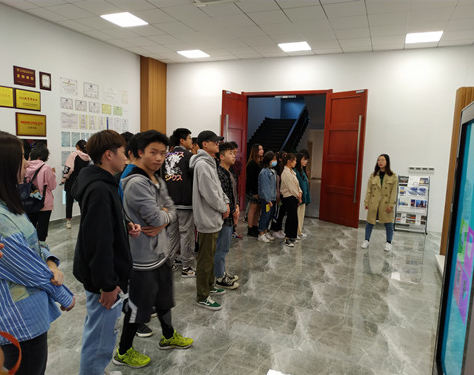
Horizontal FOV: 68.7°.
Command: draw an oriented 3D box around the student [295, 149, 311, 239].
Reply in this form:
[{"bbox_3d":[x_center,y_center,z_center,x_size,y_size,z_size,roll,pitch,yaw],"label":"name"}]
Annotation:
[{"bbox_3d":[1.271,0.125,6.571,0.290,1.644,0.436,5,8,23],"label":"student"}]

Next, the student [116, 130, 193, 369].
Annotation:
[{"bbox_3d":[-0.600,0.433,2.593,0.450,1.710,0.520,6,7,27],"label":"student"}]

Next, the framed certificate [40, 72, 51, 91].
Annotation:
[{"bbox_3d":[-3.485,-1.927,6.324,0.025,0.303,0.231,5,8,23],"label":"framed certificate"}]

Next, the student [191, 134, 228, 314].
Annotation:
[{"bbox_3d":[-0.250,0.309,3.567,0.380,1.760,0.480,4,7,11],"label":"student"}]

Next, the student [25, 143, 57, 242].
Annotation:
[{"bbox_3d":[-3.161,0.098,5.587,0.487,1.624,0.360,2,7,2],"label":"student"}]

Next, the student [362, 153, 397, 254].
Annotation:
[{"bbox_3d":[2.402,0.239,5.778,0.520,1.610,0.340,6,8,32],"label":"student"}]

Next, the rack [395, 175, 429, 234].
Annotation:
[{"bbox_3d":[3.628,0.352,7.139,0.610,1.170,0.340,5,7,23],"label":"rack"}]

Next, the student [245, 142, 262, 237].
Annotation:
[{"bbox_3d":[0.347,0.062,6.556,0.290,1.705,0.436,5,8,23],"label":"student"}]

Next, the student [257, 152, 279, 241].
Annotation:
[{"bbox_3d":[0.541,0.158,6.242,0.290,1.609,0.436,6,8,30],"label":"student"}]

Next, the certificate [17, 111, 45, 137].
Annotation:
[{"bbox_3d":[-3.634,-1.098,6.149,0.025,0.393,0.566,5,8,23],"label":"certificate"}]

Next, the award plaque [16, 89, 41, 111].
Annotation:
[{"bbox_3d":[-3.556,-1.477,5.928,0.030,0.335,0.465,5,7,23],"label":"award plaque"}]

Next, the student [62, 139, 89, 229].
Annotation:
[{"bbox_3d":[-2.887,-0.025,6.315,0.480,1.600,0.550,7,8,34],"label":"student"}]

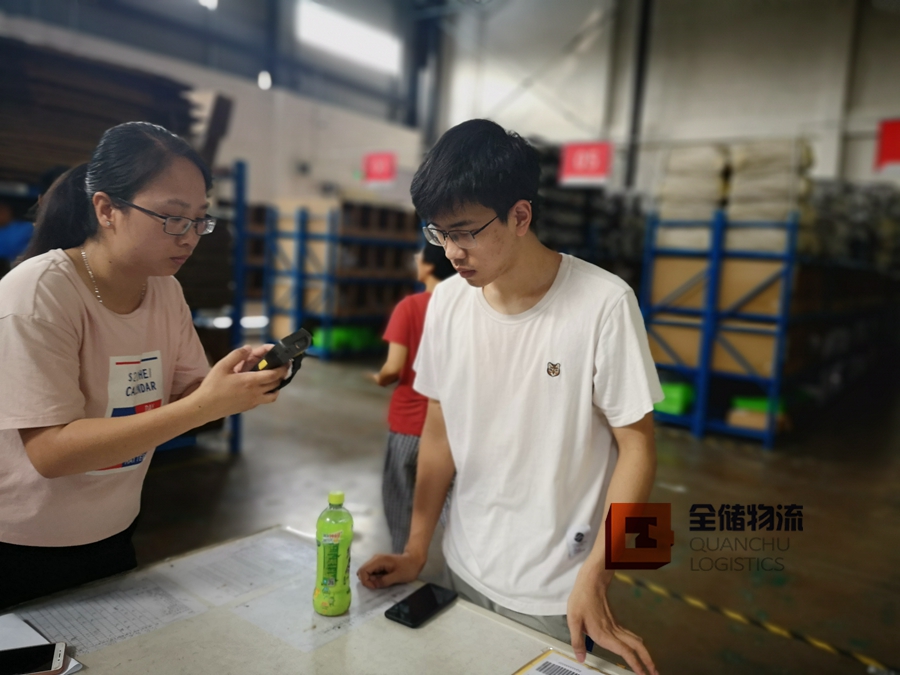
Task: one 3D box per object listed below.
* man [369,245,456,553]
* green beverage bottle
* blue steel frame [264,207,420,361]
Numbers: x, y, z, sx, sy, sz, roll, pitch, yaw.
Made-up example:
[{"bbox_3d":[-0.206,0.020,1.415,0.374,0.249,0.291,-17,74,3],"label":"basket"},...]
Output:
[{"bbox_3d":[-0.119,0.311,3.050,0.450,1.550,0.360,-1,7,-37],"label":"man"},{"bbox_3d":[-0.212,0.398,1.298,0.070,0.222,0.070,3,6,-8],"label":"green beverage bottle"},{"bbox_3d":[-1.585,-0.813,10.703,1.220,2.020,2.200,7,7,29],"label":"blue steel frame"}]

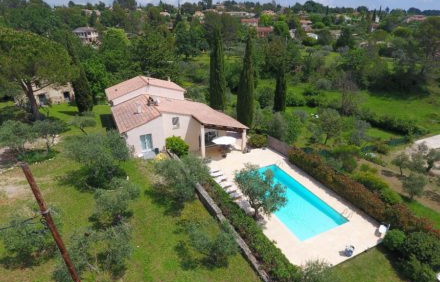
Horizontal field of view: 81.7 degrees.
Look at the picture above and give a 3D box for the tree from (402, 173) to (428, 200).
[{"bbox_3d":[19.458,4.568,25.149,2.250,2.800,2.250,-1,26,0],"label":"tree"}]

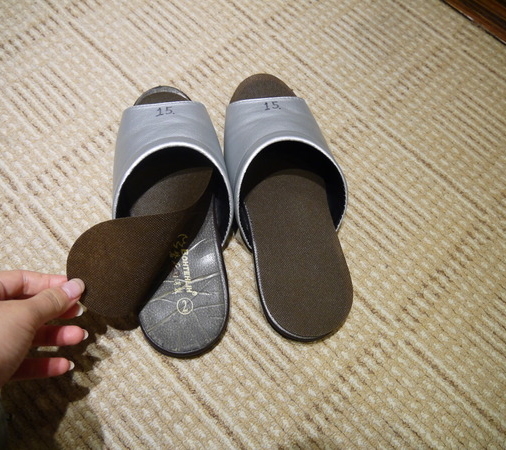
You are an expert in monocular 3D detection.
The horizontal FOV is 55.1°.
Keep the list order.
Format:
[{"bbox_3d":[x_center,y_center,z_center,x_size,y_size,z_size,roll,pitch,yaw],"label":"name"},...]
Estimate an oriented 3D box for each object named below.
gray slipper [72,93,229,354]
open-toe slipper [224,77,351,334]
[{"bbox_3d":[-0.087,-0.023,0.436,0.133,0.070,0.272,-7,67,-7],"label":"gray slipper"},{"bbox_3d":[0.030,-0.036,0.451,0.108,0.070,0.275,-5,67,-7],"label":"open-toe slipper"}]

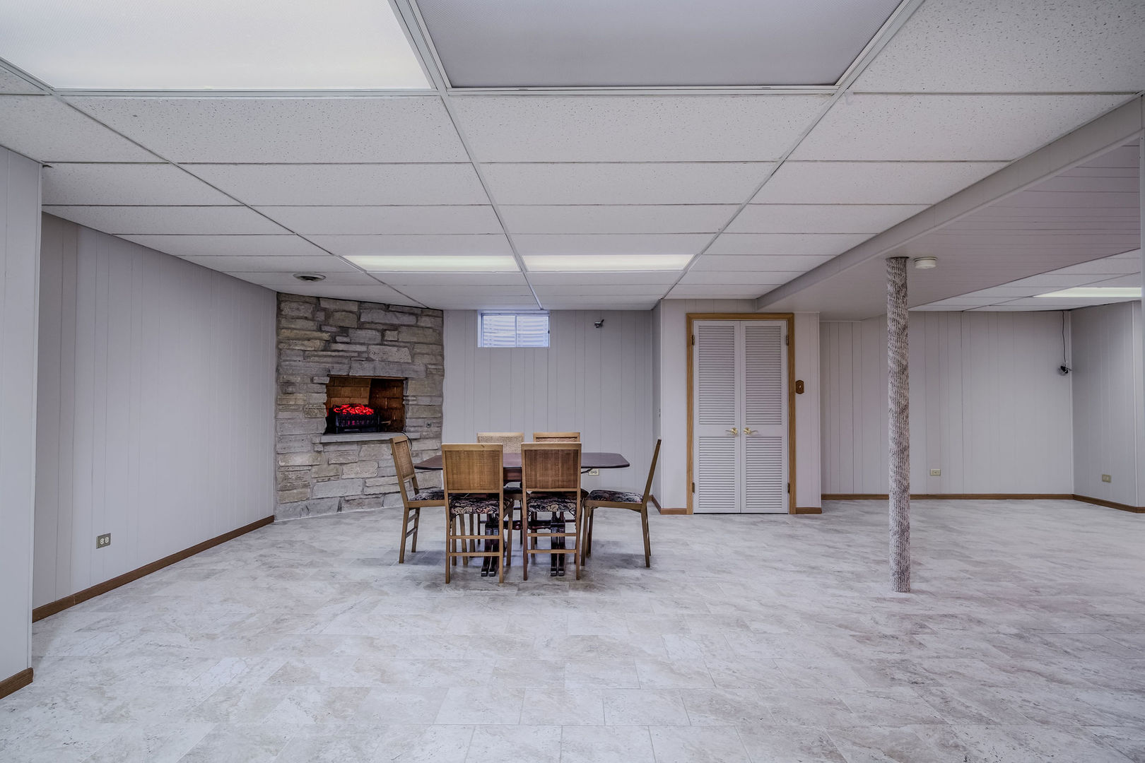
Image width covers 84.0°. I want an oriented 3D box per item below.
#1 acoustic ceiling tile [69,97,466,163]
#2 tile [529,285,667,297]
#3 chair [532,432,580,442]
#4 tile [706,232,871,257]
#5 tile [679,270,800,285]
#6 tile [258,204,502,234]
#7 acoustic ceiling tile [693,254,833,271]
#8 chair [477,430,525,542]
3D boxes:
[{"bbox_3d":[-1.041,-0.928,2.354,1.249,0.018,0.600,0,-1,1],"label":"acoustic ceiling tile"},{"bbox_3d":[0.267,-0.842,5.835,1.241,0.020,0.578,0,-1,1],"label":"tile"},{"bbox_3d":[-0.124,0.852,4.873,0.421,0.882,0.530,0,-1,-2],"label":"chair"},{"bbox_3d":[1.376,-0.903,4.182,0.925,0.020,0.595,0,-1,1],"label":"tile"},{"bbox_3d":[1.357,-0.853,5.234,0.925,0.020,0.578,0,-1,1],"label":"tile"},{"bbox_3d":[-1.019,-0.895,3.508,1.241,0.020,0.578,0,-1,1],"label":"tile"},{"bbox_3d":[1.383,-0.891,4.788,0.925,0.020,0.595,0,-1,1],"label":"acoustic ceiling tile"},{"bbox_3d":[-0.542,0.826,4.726,0.410,0.861,0.480,0,-1,0],"label":"chair"}]

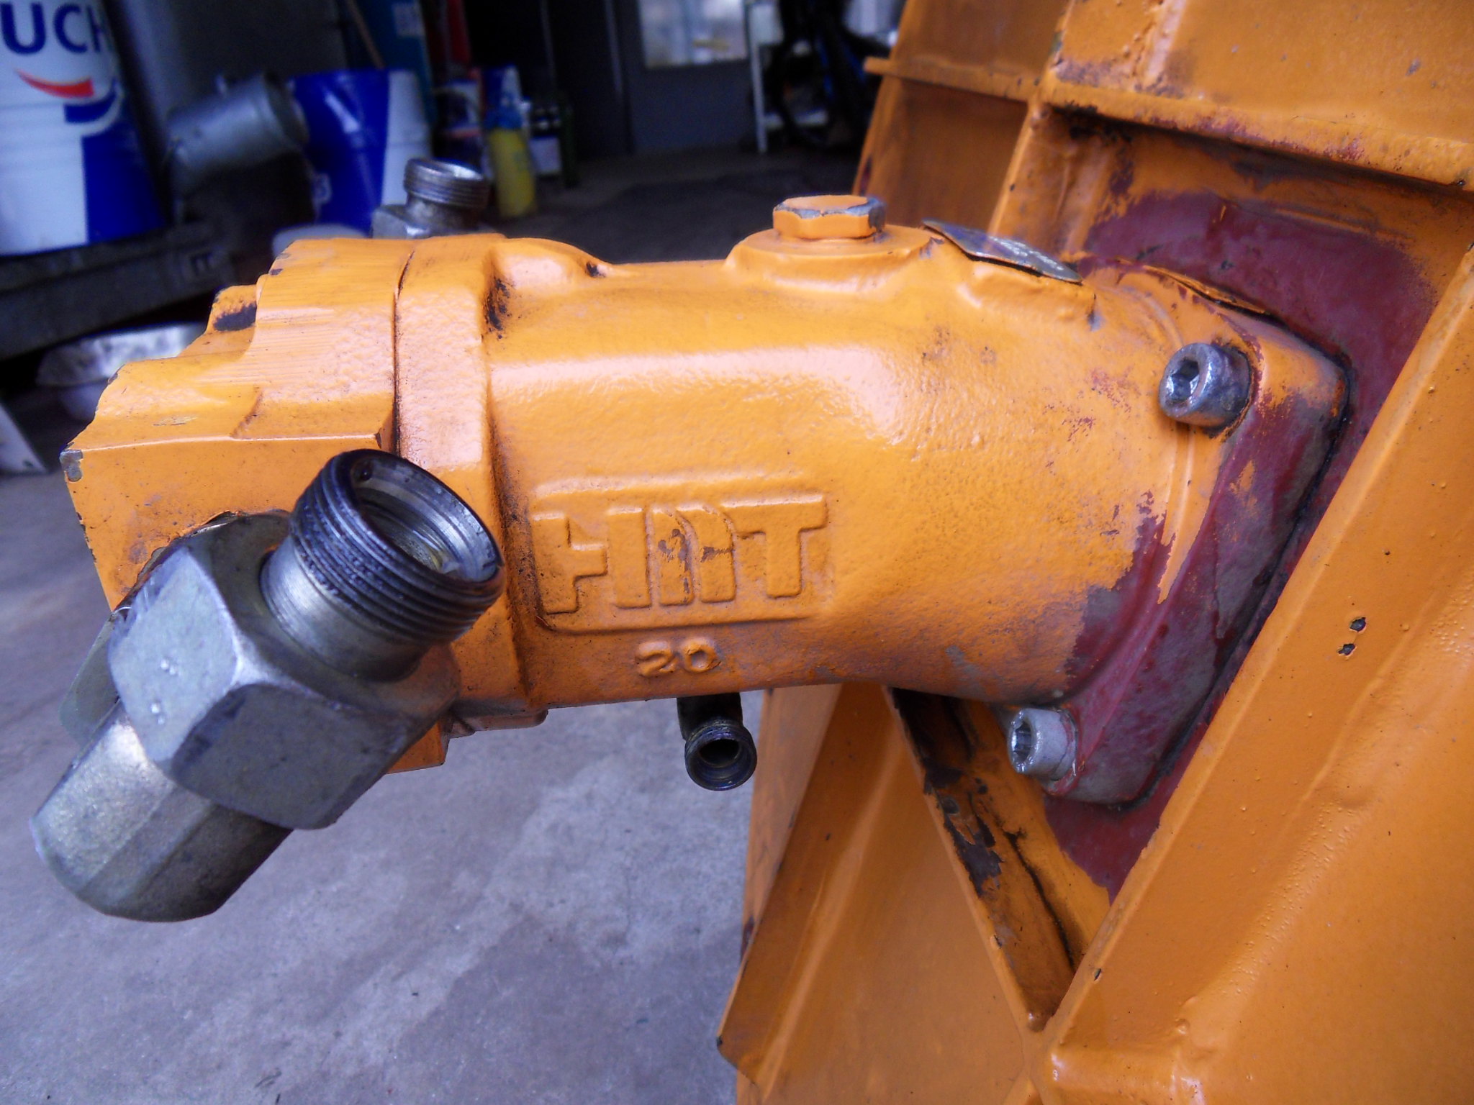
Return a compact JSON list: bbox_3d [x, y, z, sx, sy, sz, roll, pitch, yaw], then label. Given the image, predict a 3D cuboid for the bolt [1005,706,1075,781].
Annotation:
[{"bbox_3d":[0.085,0.054,0.288,0.011,0.018,0.018,10,0,-13],"label":"bolt"}]

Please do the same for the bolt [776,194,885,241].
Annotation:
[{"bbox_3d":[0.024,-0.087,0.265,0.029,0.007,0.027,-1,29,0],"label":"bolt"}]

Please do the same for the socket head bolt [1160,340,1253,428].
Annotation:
[{"bbox_3d":[0.106,-0.038,0.231,0.011,0.018,0.018,10,0,-13],"label":"socket head bolt"}]

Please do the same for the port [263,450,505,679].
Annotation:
[{"bbox_3d":[-0.062,0.003,0.181,0.036,0.024,0.036,45,16,0],"label":"port"}]

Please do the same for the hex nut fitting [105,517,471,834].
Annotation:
[{"bbox_3d":[-0.080,0.020,0.188,0.027,0.056,0.049,-45,33,16],"label":"hex nut fitting"}]

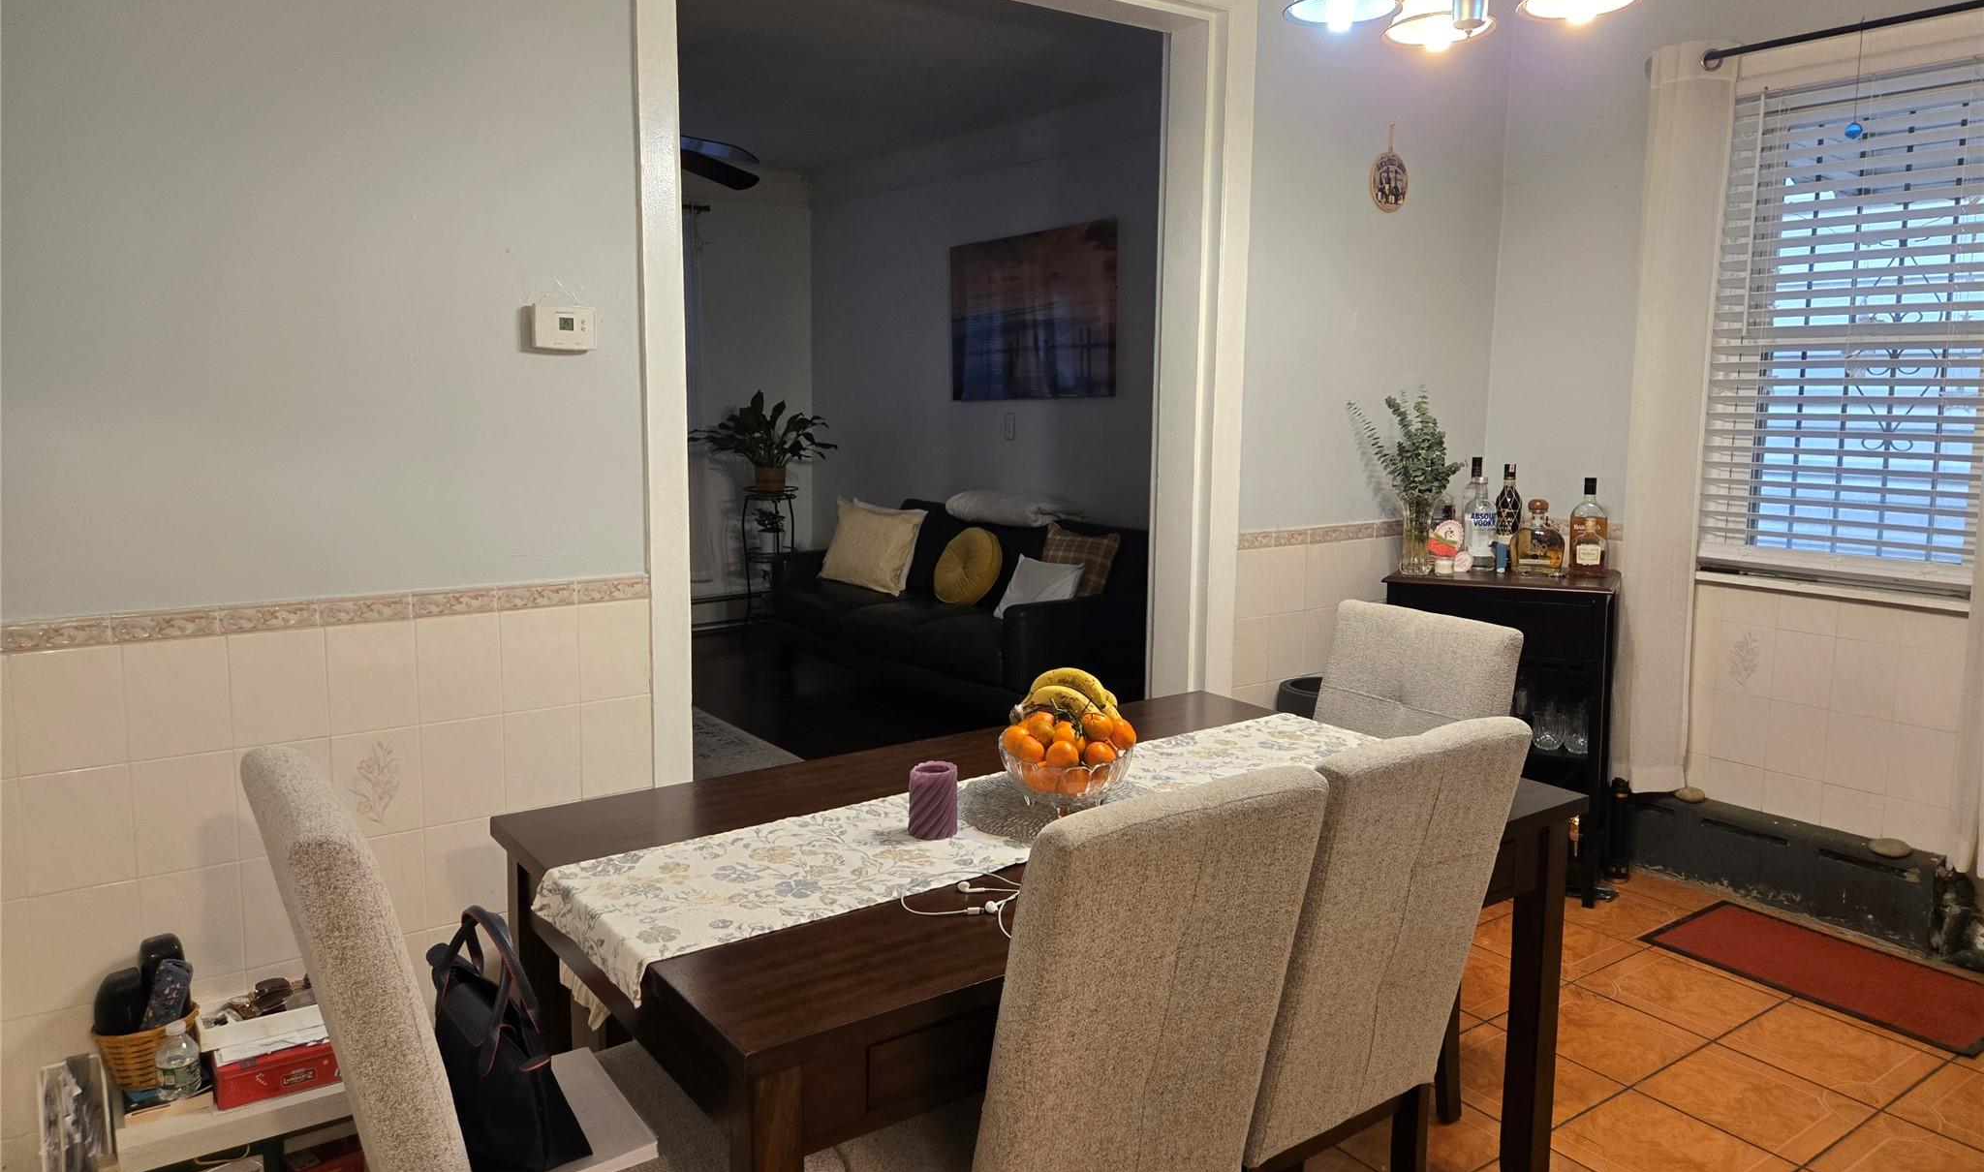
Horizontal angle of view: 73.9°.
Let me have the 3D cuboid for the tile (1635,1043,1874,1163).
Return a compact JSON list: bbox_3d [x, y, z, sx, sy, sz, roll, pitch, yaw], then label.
[{"bbox_3d":[1.586,1.067,2.739,0.345,0.010,0.340,-5,10,-35],"label":"tile"}]

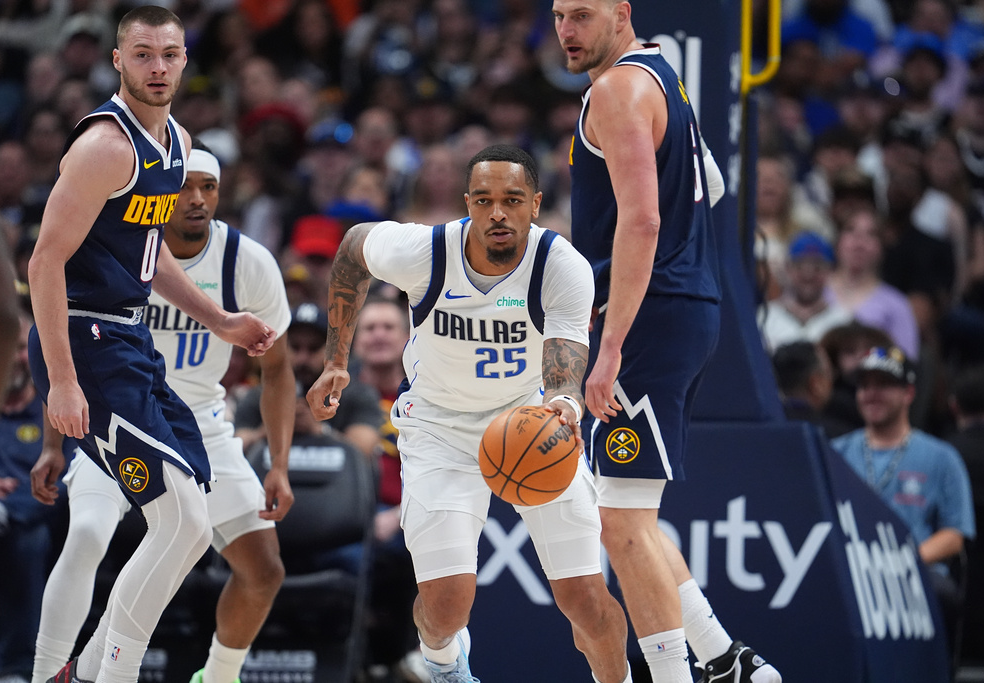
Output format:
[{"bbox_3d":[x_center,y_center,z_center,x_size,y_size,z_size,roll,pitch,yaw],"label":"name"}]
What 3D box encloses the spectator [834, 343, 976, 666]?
[{"bbox_3d":[1.331,0.595,36.800,0.530,1.200,0.800,0,-1,9],"label":"spectator"}]

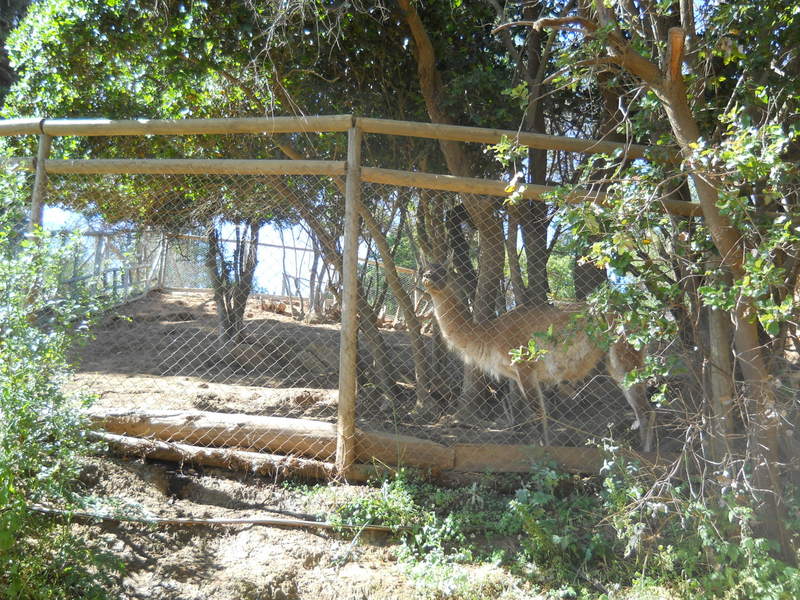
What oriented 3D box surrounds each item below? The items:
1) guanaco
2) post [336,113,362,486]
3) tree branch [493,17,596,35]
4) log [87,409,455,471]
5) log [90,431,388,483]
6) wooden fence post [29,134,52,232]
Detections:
[{"bbox_3d":[0.975,0.428,6.150,1.600,1.390,0.450,1,-11,0],"label":"guanaco"},{"bbox_3d":[-0.326,-0.043,5.561,0.108,2.309,0.108,2,-11,-6],"label":"post"},{"bbox_3d":[0.879,-1.669,5.200,0.620,0.110,0.130,1,-11,0],"label":"tree branch"},{"bbox_3d":[-0.901,0.898,5.615,2.549,0.250,0.250,3,-10,11],"label":"log"},{"bbox_3d":[-1.085,1.001,5.535,2.101,0.145,0.140,4,-9,15],"label":"log"},{"bbox_3d":[-2.677,-0.139,6.257,0.095,2.262,0.095,2,-11,-14],"label":"wooden fence post"}]

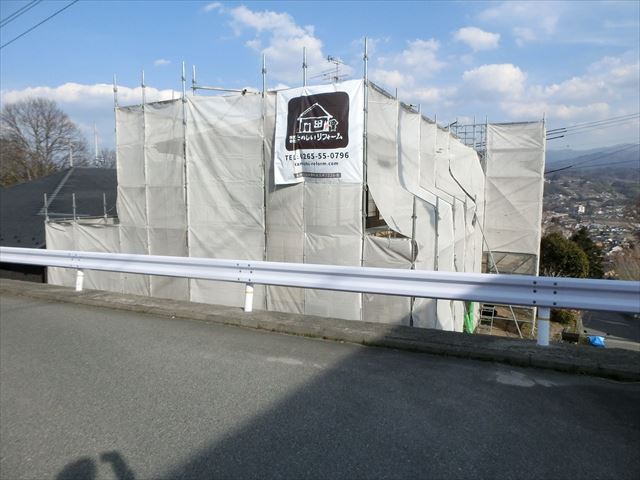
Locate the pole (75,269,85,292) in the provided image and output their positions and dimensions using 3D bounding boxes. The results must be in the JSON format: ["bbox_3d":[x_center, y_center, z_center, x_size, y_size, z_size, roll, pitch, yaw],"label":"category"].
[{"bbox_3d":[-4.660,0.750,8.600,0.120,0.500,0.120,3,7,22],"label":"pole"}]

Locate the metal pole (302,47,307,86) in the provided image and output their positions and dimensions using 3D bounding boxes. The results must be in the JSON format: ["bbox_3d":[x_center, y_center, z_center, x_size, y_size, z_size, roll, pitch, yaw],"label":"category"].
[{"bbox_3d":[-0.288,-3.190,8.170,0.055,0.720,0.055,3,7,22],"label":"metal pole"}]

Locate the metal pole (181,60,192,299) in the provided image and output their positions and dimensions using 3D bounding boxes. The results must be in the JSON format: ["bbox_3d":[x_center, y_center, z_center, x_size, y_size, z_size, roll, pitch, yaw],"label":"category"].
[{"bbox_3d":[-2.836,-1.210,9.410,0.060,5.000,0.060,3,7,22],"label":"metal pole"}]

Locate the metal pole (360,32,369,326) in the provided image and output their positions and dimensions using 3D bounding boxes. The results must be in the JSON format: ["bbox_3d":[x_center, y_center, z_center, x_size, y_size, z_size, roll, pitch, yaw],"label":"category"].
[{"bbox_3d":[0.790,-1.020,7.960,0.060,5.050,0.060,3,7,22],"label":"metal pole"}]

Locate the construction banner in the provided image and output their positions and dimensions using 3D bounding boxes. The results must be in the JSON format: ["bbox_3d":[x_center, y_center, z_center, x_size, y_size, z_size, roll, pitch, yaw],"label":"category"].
[{"bbox_3d":[-0.040,-1.920,8.130,1.770,1.800,0.100,3,7,22],"label":"construction banner"}]

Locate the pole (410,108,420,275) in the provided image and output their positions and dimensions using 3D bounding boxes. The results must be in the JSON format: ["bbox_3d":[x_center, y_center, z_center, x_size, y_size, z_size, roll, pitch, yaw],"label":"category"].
[{"bbox_3d":[1.700,-0.900,7.980,0.060,2.900,0.060,3,7,22],"label":"pole"}]

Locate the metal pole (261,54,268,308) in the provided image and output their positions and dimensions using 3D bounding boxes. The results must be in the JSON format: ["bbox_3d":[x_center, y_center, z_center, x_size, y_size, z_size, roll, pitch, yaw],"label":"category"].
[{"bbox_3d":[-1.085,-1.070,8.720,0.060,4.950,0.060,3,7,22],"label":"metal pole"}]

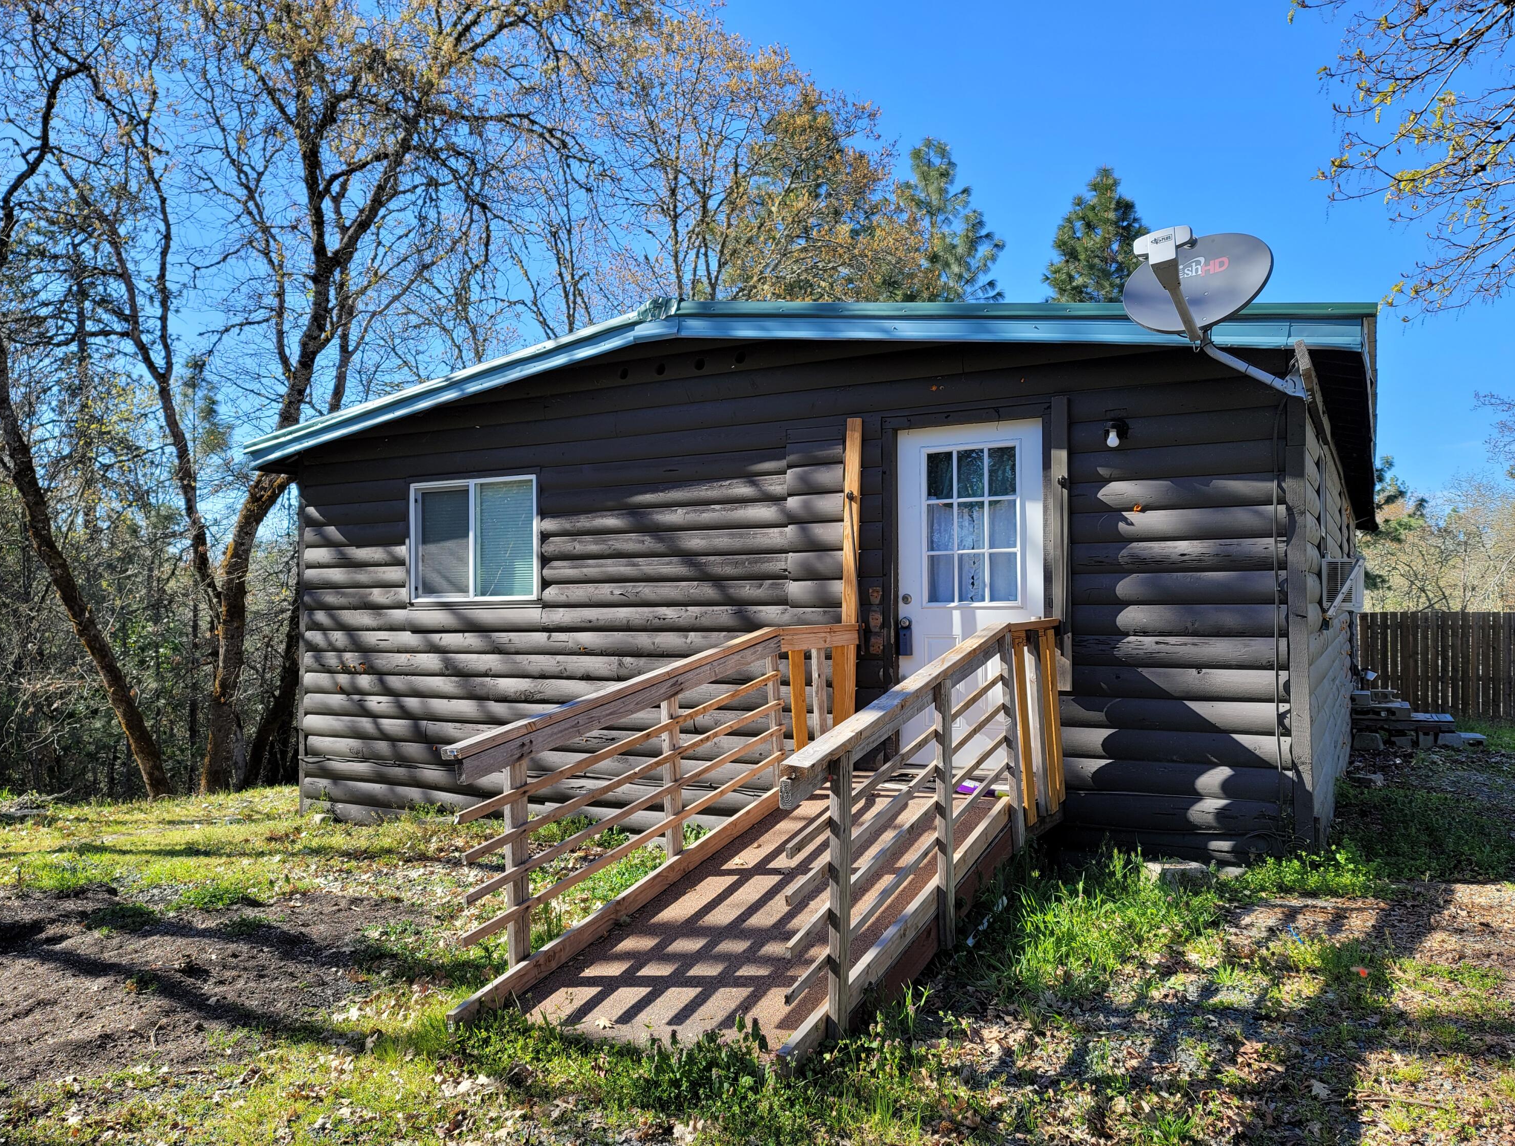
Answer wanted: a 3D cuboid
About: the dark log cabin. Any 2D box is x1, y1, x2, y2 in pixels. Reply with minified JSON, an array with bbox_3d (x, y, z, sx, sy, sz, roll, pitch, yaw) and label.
[{"bbox_3d":[2.836,0.158,13.257,8.040,3.580,14.280,-1,-1,29],"label":"dark log cabin"}]

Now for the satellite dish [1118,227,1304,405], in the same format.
[{"bbox_3d":[1.831,-1.075,4.531,0.650,0.700,0.830,-2,-2,37],"label":"satellite dish"}]

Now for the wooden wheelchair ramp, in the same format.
[{"bbox_3d":[0.312,0.861,4.806,1.310,1.255,3.360,-1,-1,29],"label":"wooden wheelchair ramp"}]

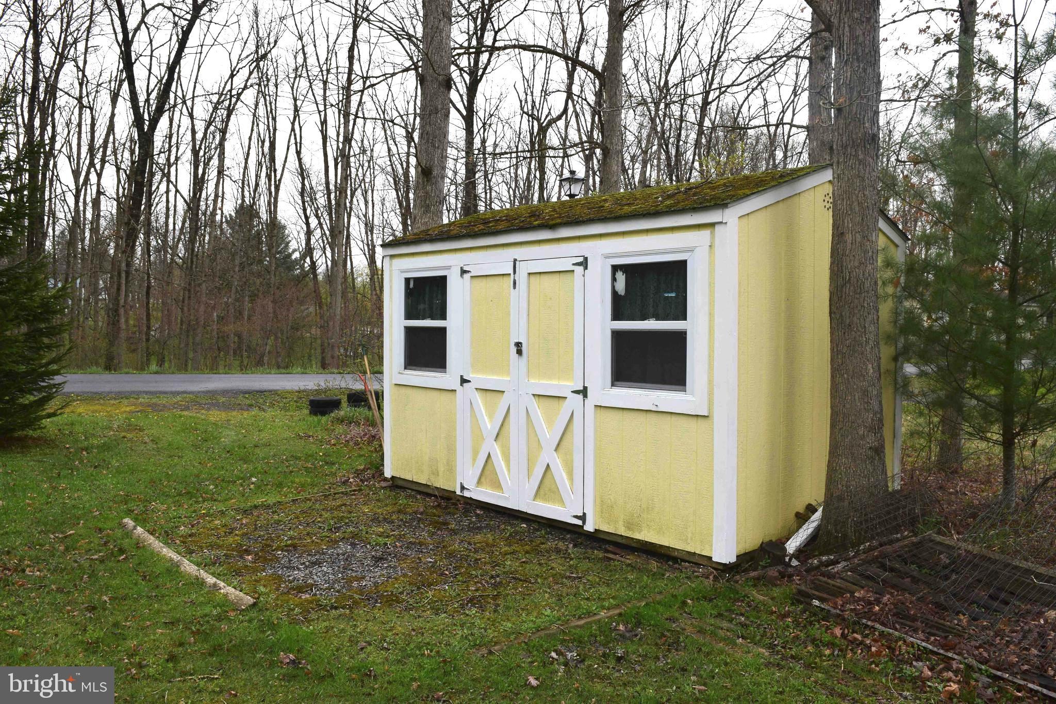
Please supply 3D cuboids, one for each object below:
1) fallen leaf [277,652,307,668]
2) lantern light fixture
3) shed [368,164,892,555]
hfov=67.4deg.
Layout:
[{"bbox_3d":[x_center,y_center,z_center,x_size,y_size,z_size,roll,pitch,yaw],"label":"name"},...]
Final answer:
[{"bbox_3d":[-1.061,1.388,3.560,0.125,0.030,0.090,0,2,0],"label":"fallen leaf"},{"bbox_3d":[0.783,-2.947,14.000,0.345,0.560,0.345,-2,3,-33],"label":"lantern light fixture"},{"bbox_3d":[0.854,-0.071,6.909,2.640,2.599,3.732,-2,3,-43],"label":"shed"}]

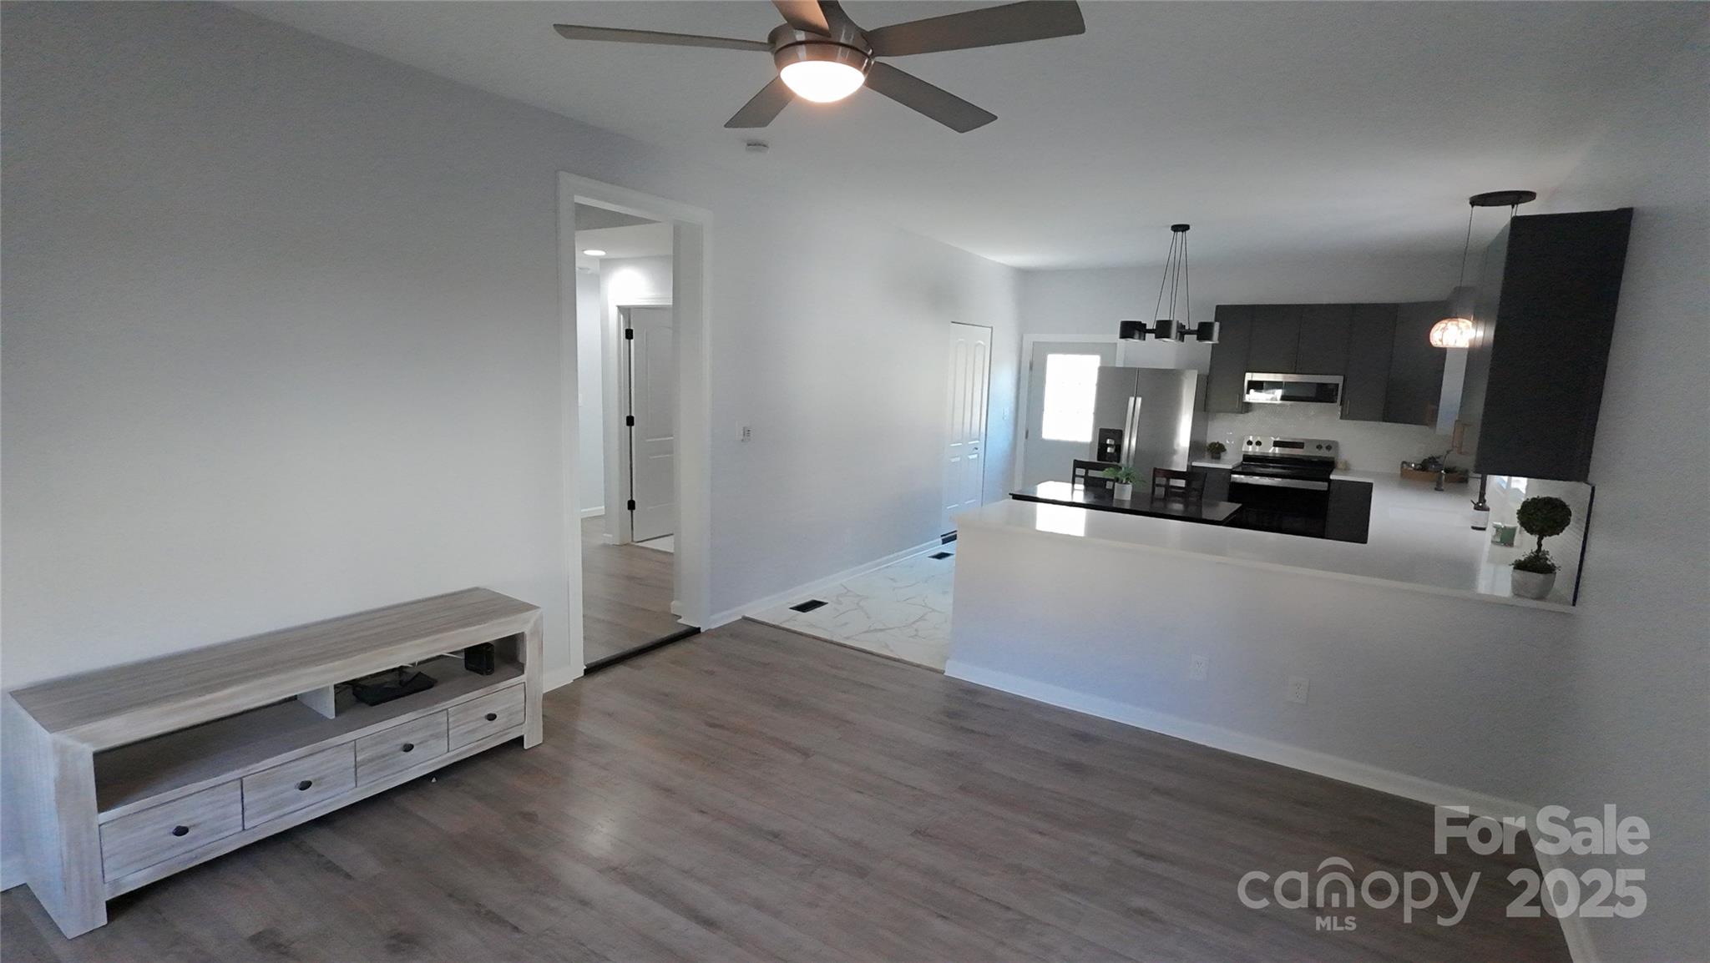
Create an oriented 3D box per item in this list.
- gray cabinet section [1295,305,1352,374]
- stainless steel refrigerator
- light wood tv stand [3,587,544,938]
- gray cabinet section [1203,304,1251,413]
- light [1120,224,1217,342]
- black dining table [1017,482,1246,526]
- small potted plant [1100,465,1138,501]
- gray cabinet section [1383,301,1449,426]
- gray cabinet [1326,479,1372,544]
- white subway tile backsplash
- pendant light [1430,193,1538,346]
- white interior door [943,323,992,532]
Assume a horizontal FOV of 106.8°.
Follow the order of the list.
[{"bbox_3d":[4.198,-1.257,5.714,0.346,0.602,0.330,7,9,31],"label":"gray cabinet section"},{"bbox_3d":[2.992,-0.206,6.558,0.867,1.859,0.716,6,9,31],"label":"stainless steel refrigerator"},{"bbox_3d":[-2.087,0.944,2.497,0.469,0.644,1.436,7,9,38],"label":"light wood tv stand"},{"bbox_3d":[3.601,-1.159,6.099,0.305,0.983,0.330,7,9,31],"label":"gray cabinet section"},{"bbox_3d":[2.544,-1.571,5.067,0.669,0.918,0.669,6,9,33],"label":"light"},{"bbox_3d":[2.133,0.516,5.129,1.520,0.770,0.840,7,10,39],"label":"black dining table"},{"bbox_3d":[2.118,0.007,5.064,0.231,0.267,0.231,6,9,33],"label":"small potted plant"},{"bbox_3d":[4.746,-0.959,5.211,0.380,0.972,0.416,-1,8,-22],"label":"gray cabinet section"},{"bbox_3d":[4.500,0.442,5.868,0.315,0.906,0.644,6,9,31],"label":"gray cabinet"},{"bbox_3d":[4.552,-0.402,6.124,1.989,0.604,0.030,6,8,29],"label":"white subway tile backsplash"},{"bbox_3d":[4.071,-1.347,4.119,0.436,0.941,0.436,6,9,33],"label":"pendant light"},{"bbox_3d":[1.196,-0.541,6.705,0.050,2.173,0.849,8,9,39],"label":"white interior door"}]

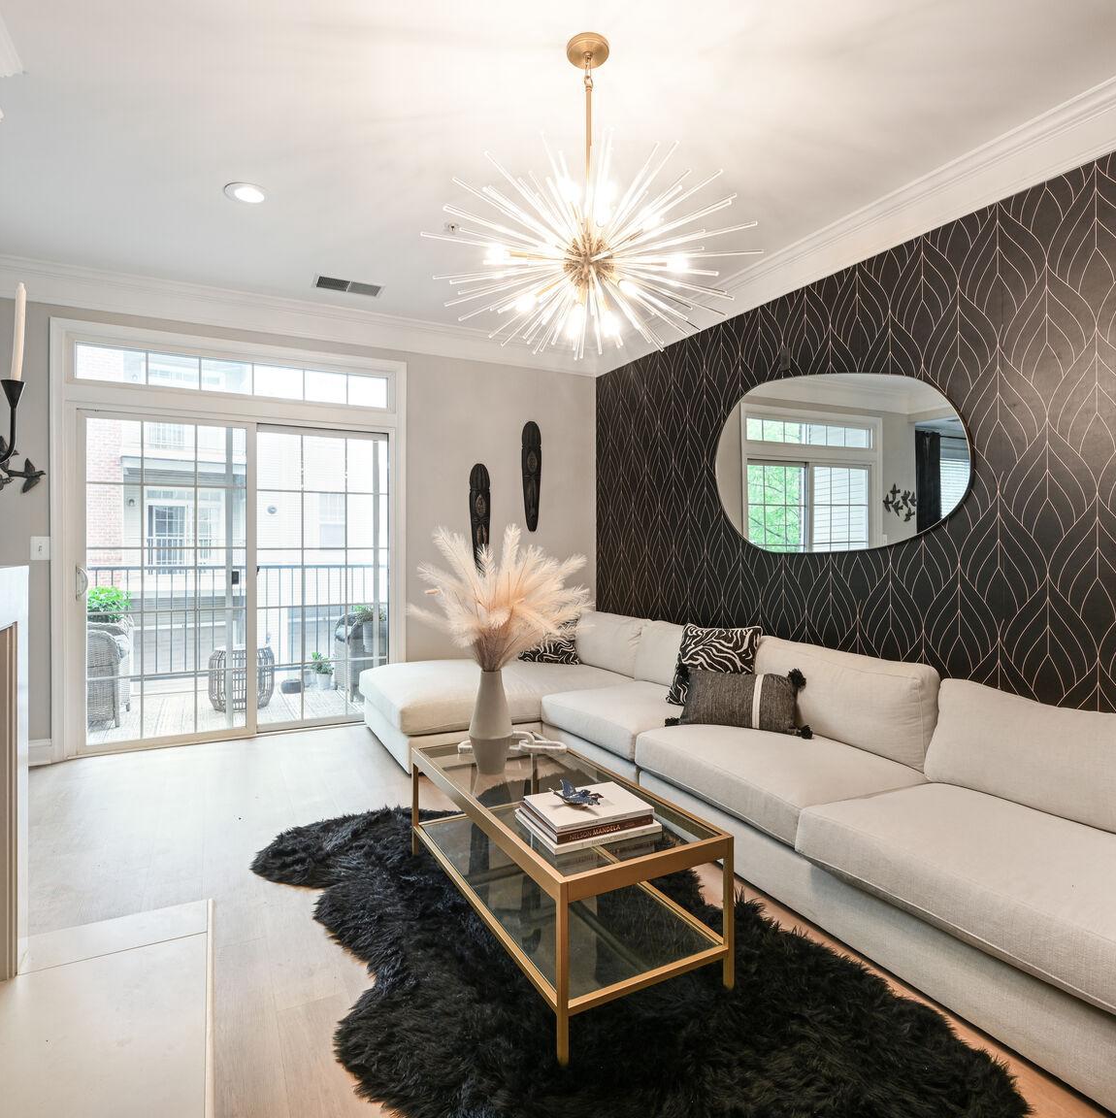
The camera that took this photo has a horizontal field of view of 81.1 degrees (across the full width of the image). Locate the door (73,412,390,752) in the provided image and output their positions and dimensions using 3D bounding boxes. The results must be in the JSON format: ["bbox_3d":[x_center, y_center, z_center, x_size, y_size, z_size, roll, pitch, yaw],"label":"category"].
[{"bbox_3d":[-1.980,0.140,4.150,1.790,2.010,0.100,0,1,-27],"label":"door"}]

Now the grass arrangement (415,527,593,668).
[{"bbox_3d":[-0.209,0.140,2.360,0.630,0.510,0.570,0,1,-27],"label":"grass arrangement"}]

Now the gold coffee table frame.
[{"bbox_3d":[-0.047,0.990,2.230,0.550,0.435,1.210,0,1,-30],"label":"gold coffee table frame"}]

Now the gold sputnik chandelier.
[{"bbox_3d":[0.090,-1.104,1.990,0.970,0.900,0.970,0,1,-27],"label":"gold sputnik chandelier"}]

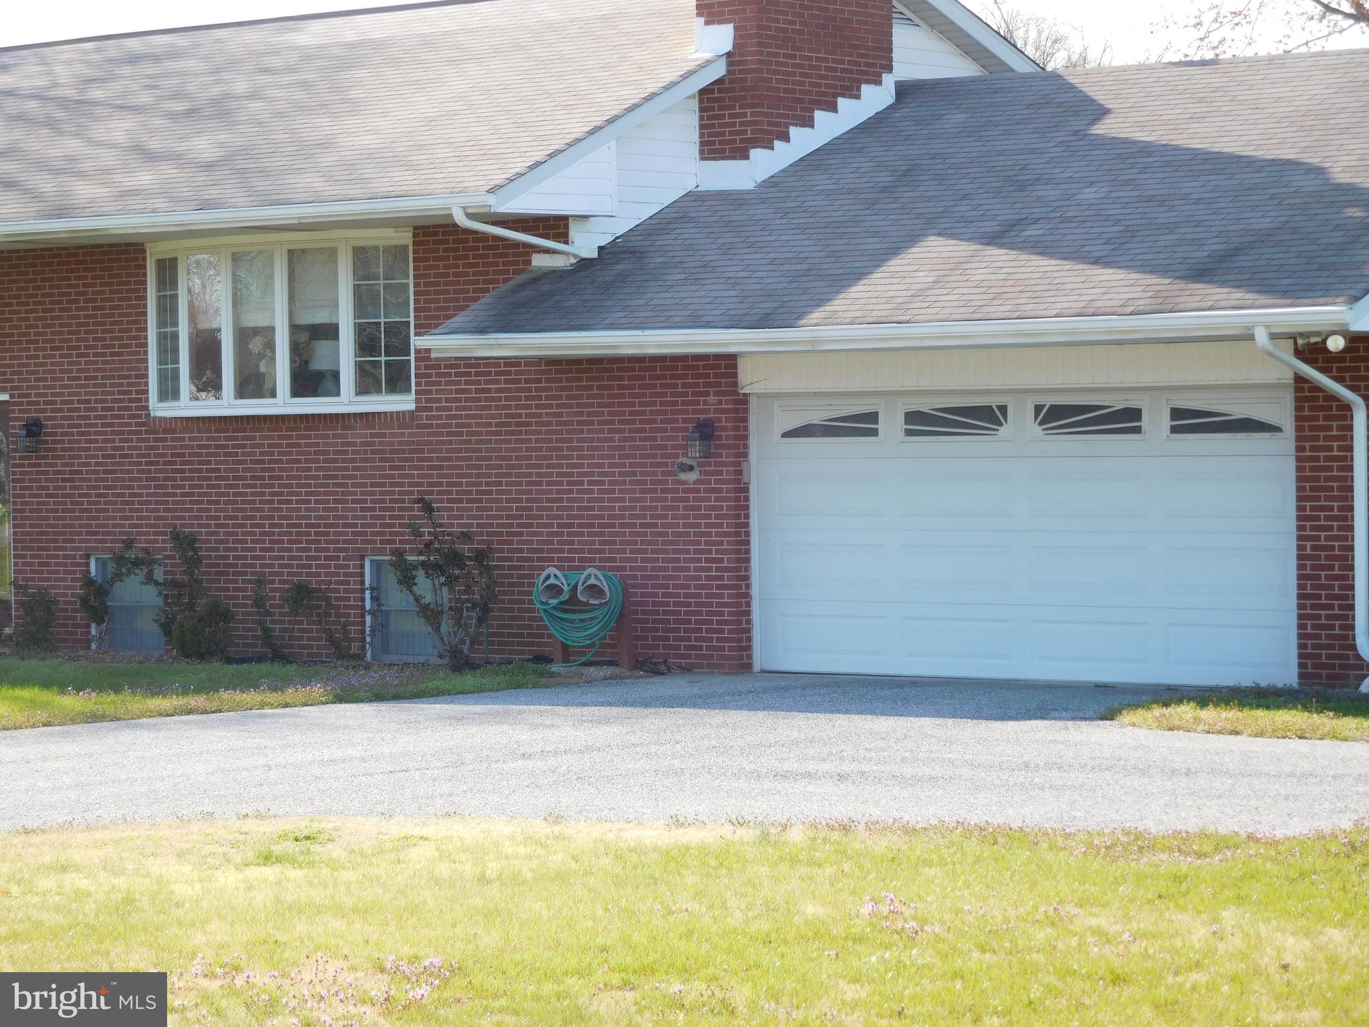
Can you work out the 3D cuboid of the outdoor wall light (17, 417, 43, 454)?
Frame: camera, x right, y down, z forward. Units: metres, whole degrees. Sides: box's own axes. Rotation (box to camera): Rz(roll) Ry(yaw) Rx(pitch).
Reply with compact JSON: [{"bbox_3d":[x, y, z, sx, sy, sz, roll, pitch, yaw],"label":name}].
[{"bbox_3d":[-5.768,-0.683,34.850,0.135,0.315,0.185,0,1,38],"label":"outdoor wall light"}]

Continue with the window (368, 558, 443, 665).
[{"bbox_3d":[-2.276,0.792,32.429,0.779,0.860,0.100,0,1,38],"label":"window"}]

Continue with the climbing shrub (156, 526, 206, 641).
[{"bbox_3d":[-4.259,0.656,33.471,0.440,1.100,0.380,0,1,38],"label":"climbing shrub"}]

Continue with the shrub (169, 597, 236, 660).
[{"bbox_3d":[-4.034,0.963,33.112,0.570,0.530,0.520,-1,1,0],"label":"shrub"}]

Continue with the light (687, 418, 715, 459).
[{"bbox_3d":[0.128,-0.574,30.222,0.135,0.315,0.185,0,1,38],"label":"light"}]

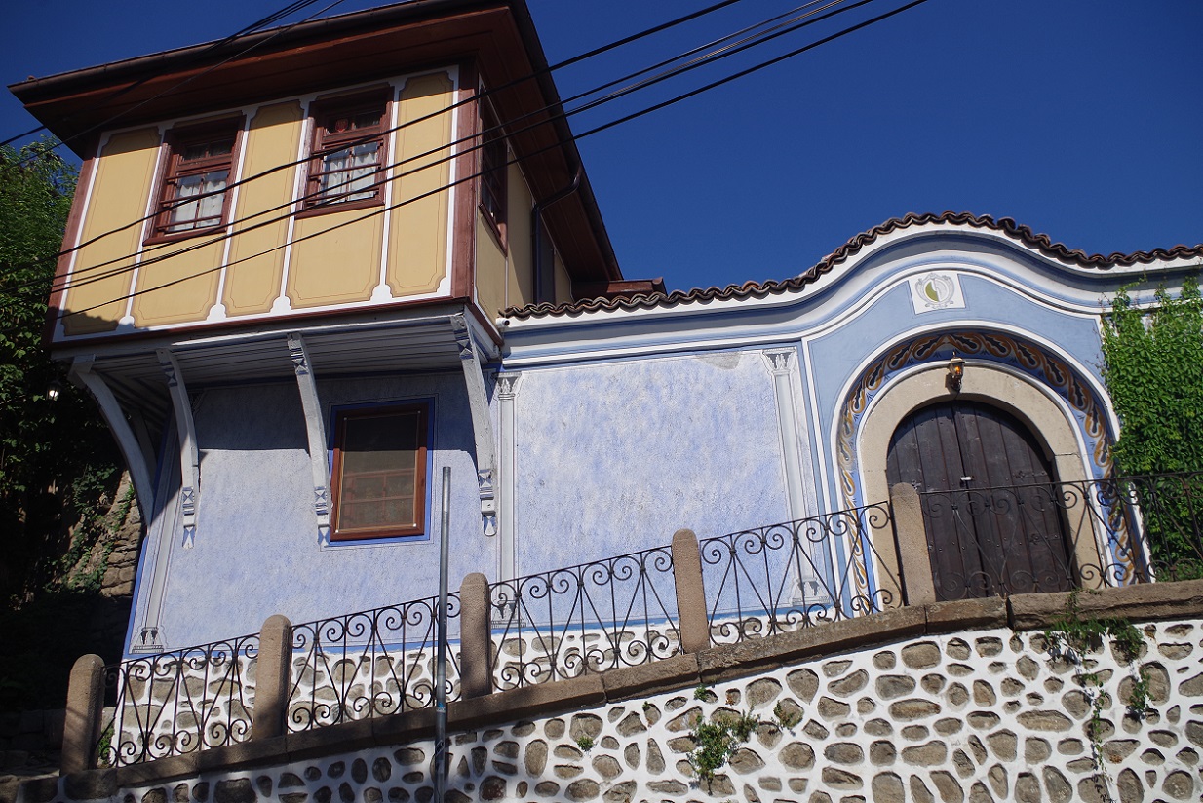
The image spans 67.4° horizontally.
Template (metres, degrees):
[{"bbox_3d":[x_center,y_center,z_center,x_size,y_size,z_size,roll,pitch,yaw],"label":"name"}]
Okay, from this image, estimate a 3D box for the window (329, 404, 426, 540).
[{"bbox_3d":[-2.169,0.658,8.857,0.960,1.370,0.100,-5,-22,6],"label":"window"}]

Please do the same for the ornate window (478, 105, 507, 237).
[{"bbox_3d":[-1.154,-2.502,9.730,0.100,1.520,0.870,-6,-22,10],"label":"ornate window"}]

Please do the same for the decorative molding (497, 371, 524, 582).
[{"bbox_3d":[-0.891,0.772,8.646,0.260,2.360,0.090,-5,-22,6],"label":"decorative molding"}]

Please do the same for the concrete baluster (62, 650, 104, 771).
[{"bbox_3d":[-4.148,2.484,7.220,0.200,0.940,0.190,-5,-22,6],"label":"concrete baluster"}]

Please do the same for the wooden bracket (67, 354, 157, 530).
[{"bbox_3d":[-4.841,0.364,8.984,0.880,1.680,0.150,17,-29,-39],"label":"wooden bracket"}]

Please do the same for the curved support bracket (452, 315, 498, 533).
[{"bbox_3d":[-1.178,0.216,8.472,0.150,1.900,0.860,-5,-22,6],"label":"curved support bracket"}]

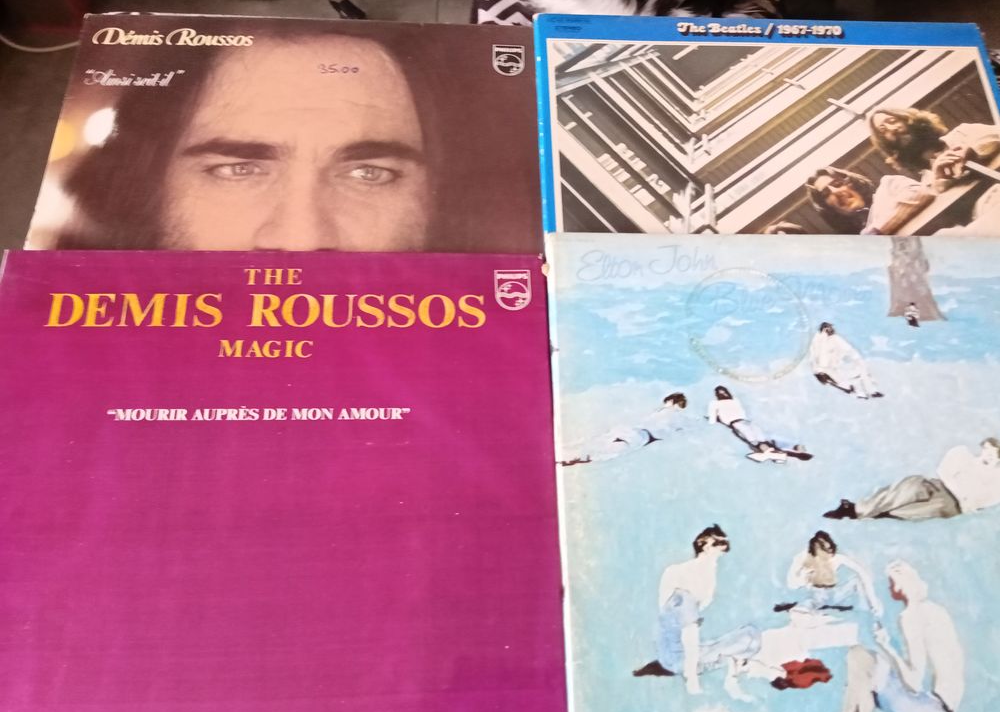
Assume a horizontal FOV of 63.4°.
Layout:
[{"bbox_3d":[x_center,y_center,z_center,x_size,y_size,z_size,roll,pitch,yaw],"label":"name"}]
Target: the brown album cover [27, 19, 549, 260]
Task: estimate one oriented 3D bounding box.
[{"bbox_3d":[-0.124,-0.087,0.498,0.314,0.005,0.315,0,66,-3],"label":"brown album cover"}]

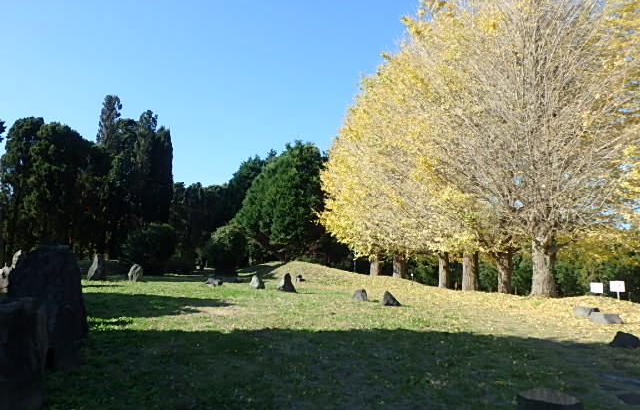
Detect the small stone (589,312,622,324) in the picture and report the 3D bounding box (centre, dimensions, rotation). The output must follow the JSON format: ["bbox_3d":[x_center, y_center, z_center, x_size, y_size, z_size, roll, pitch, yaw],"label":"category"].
[{"bbox_3d":[5.915,2.326,9.937,0.621,0.225,0.466,-3,-6,30],"label":"small stone"}]

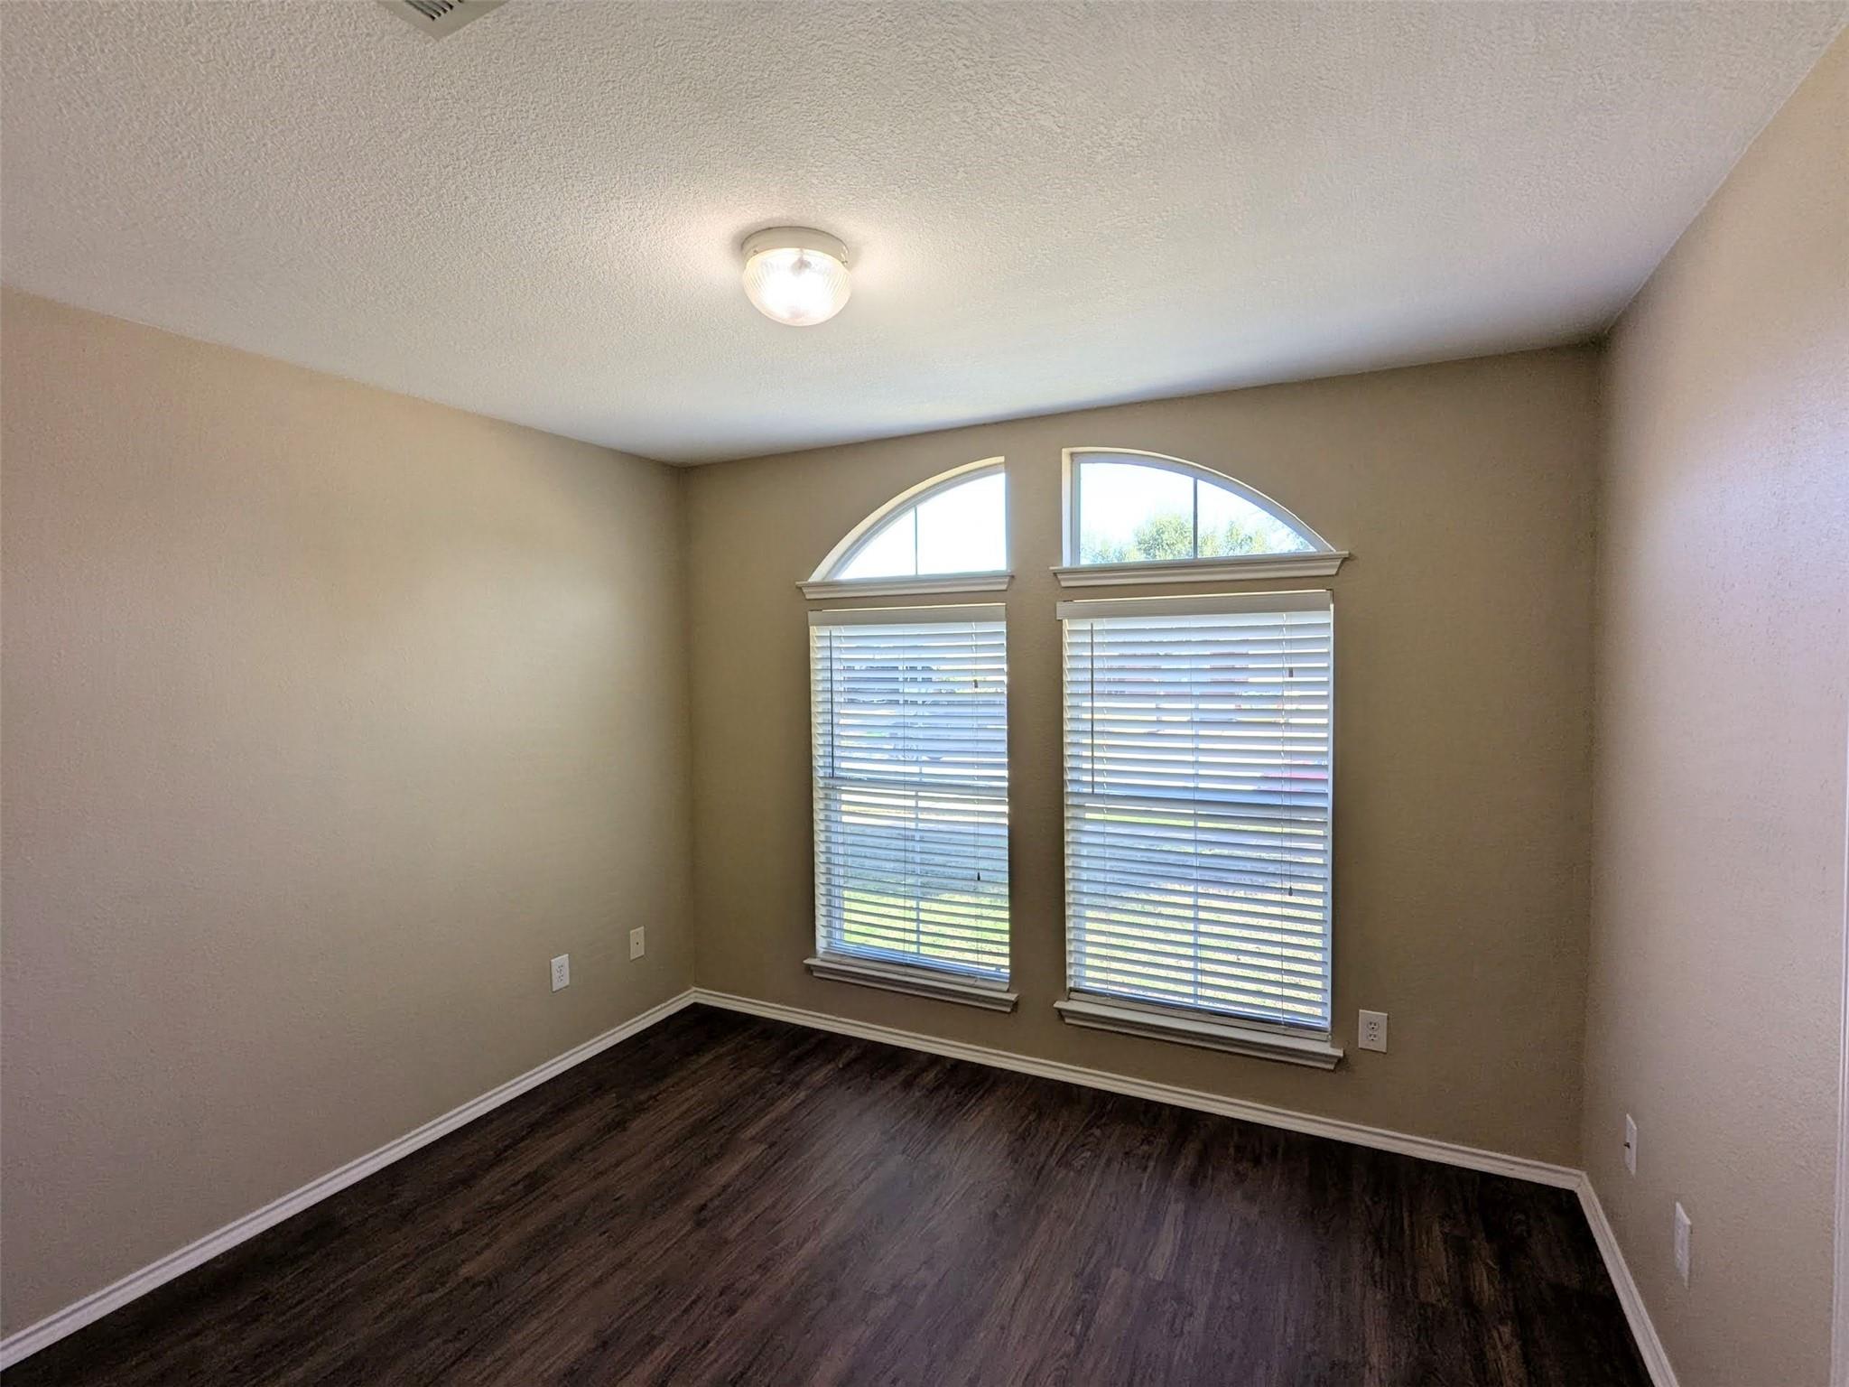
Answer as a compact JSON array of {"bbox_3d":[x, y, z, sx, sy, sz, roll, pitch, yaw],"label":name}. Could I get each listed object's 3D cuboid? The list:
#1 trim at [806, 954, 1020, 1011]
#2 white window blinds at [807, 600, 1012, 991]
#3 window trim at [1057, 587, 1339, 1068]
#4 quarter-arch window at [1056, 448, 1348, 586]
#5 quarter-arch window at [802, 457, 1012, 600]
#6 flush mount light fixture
[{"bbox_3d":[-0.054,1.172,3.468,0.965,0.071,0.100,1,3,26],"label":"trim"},{"bbox_3d":[-0.062,0.395,3.432,0.885,1.472,0.070,1,3,26],"label":"white window blinds"},{"bbox_3d":[0.924,0.445,2.958,0.955,1.543,0.120,1,3,26],"label":"window trim"},{"bbox_3d":[0.911,-0.624,2.909,0.958,0.494,0.120,1,3,26],"label":"quarter-arch window"},{"bbox_3d":[-0.074,-0.632,3.396,0.960,0.488,0.120,1,3,26],"label":"quarter-arch window"},{"bbox_3d":[-0.269,-0.862,1.812,0.228,0.142,0.228,-1,3,0],"label":"flush mount light fixture"}]

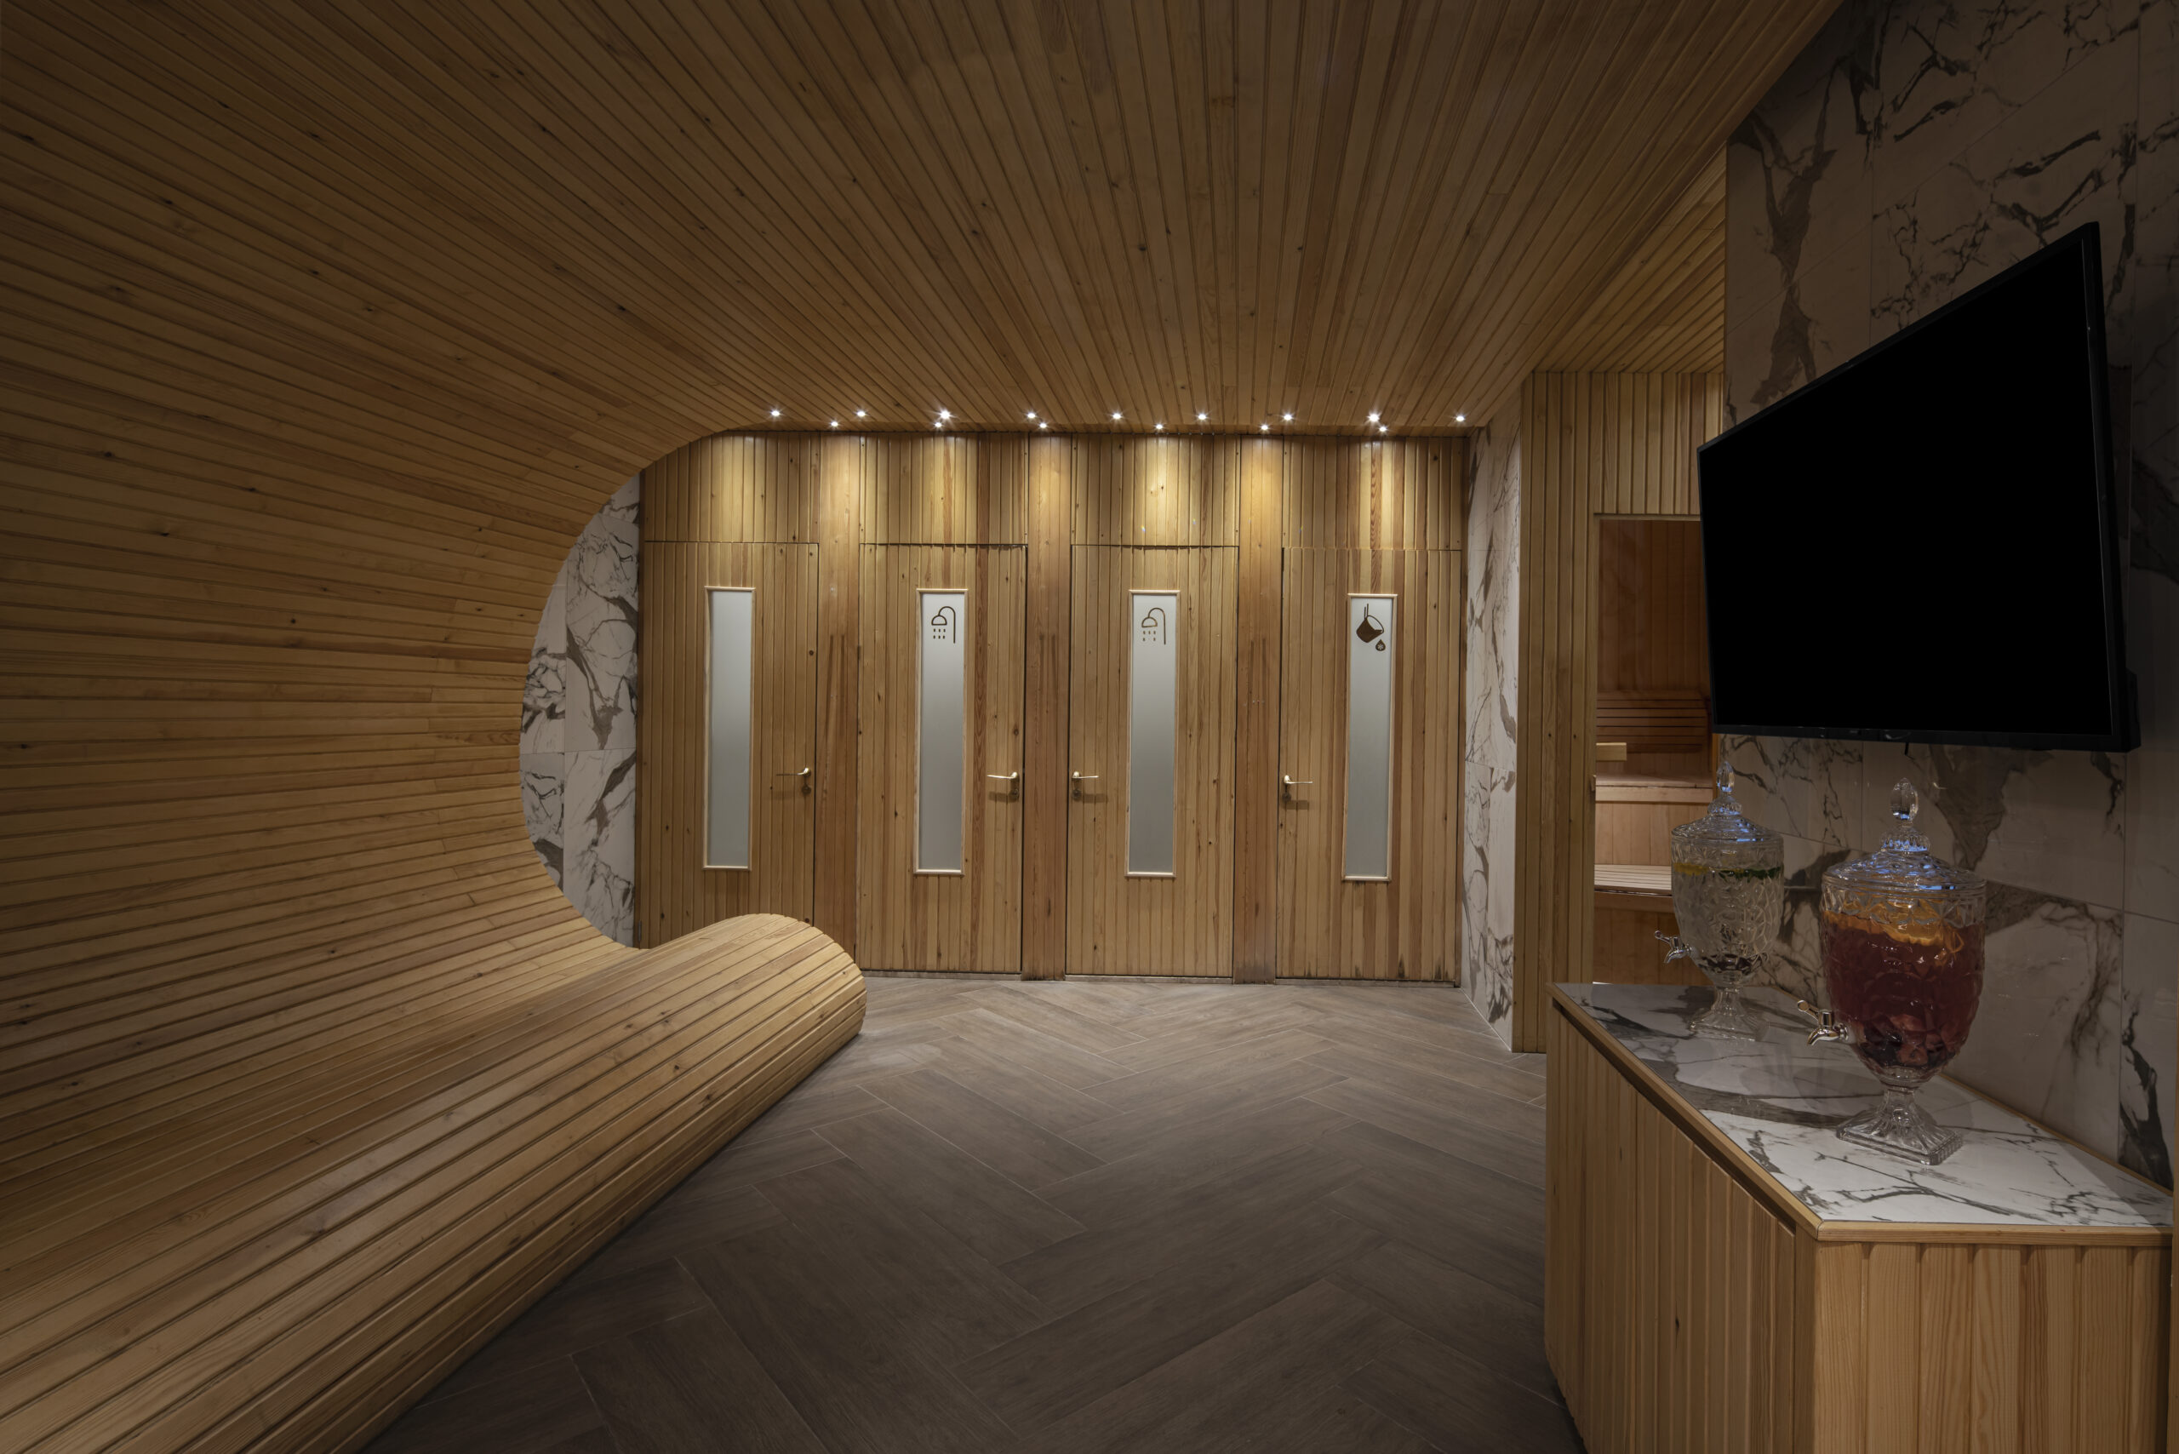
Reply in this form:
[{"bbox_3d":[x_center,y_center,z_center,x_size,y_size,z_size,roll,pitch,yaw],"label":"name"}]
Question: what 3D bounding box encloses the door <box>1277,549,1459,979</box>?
[{"bbox_3d":[1.413,0.195,5.222,0.893,2.170,0.050,1,0,2],"label":"door"}]

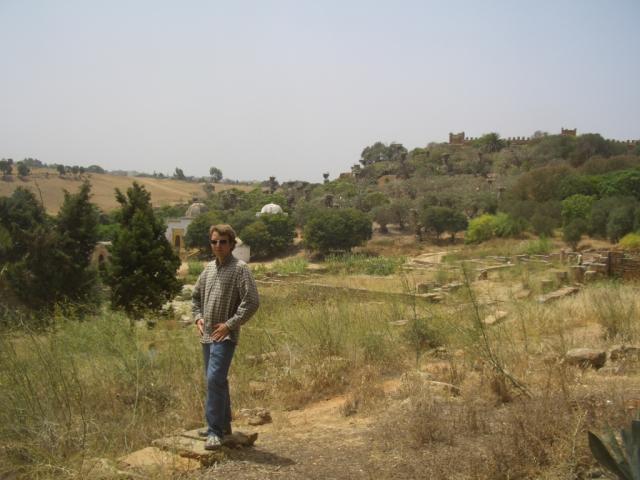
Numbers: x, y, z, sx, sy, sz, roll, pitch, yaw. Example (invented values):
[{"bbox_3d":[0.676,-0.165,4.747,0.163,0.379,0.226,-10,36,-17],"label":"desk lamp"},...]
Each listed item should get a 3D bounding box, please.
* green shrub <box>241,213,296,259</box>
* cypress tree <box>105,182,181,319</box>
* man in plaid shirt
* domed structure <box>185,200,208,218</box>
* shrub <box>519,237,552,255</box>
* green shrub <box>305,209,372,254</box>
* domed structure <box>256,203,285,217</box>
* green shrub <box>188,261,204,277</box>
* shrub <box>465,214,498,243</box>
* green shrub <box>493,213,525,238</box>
[{"bbox_3d":[-4.218,-0.369,53.000,4.587,3.768,3.899,0,2,0],"label":"green shrub"},{"bbox_3d":[-5.486,0.325,20.000,2.349,4.203,2.231,0,2,0],"label":"cypress tree"},{"bbox_3d":[-0.759,0.779,5.200,0.530,1.790,0.370,1,2,28],"label":"man in plaid shirt"},{"bbox_3d":[-14.947,-3.676,78.000,2.772,2.170,2.772,0,2,0],"label":"domed structure"},{"bbox_3d":[14.986,0.382,45.000,2.364,1.252,1.892,0,2,0],"label":"shrub"},{"bbox_3d":[1.544,-0.709,54.000,5.675,3.839,4.823,0,2,0],"label":"green shrub"},{"bbox_3d":[-6.273,-3.802,82.000,3.548,1.901,3.548,0,2,0],"label":"domed structure"},{"bbox_3d":[-6.463,1.497,34.000,0.893,0.841,0.804,0,2,0],"label":"green shrub"},{"bbox_3d":[14.475,-1.031,58.000,3.047,2.510,2.743,0,2,0],"label":"shrub"},{"bbox_3d":[17.478,-1.344,60.000,2.967,2.411,2.670,0,2,0],"label":"green shrub"}]

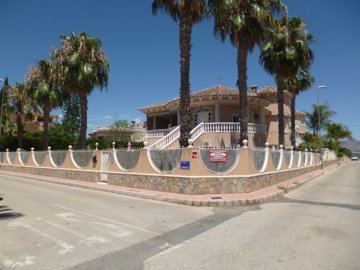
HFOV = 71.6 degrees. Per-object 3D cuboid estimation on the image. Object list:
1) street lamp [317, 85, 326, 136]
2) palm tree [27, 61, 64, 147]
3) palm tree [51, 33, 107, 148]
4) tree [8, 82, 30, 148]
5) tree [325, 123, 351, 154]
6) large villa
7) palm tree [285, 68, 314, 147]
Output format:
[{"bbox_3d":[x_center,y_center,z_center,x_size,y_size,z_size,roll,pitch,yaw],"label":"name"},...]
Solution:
[{"bbox_3d":[17.431,-1.002,30.457,1.150,10.300,0.300,-4,-6,37],"label":"street lamp"},{"bbox_3d":[-11.603,-1.687,21.523,3.240,9.940,3.240,0,-5,0],"label":"palm tree"},{"bbox_3d":[-7.154,-2.323,17.864,3.950,10.580,3.950,0,-5,0],"label":"palm tree"},{"bbox_3d":[-16.193,-0.845,25.164,2.400,8.880,2.400,0,-5,0],"label":"tree"},{"bbox_3d":[32.893,1.736,52.042,5.420,8.330,5.420,0,-5,0],"label":"tree"},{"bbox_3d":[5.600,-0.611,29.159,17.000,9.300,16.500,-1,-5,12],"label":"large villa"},{"bbox_3d":[11.492,-1.514,24.519,2.920,10.100,2.920,0,-5,0],"label":"palm tree"}]

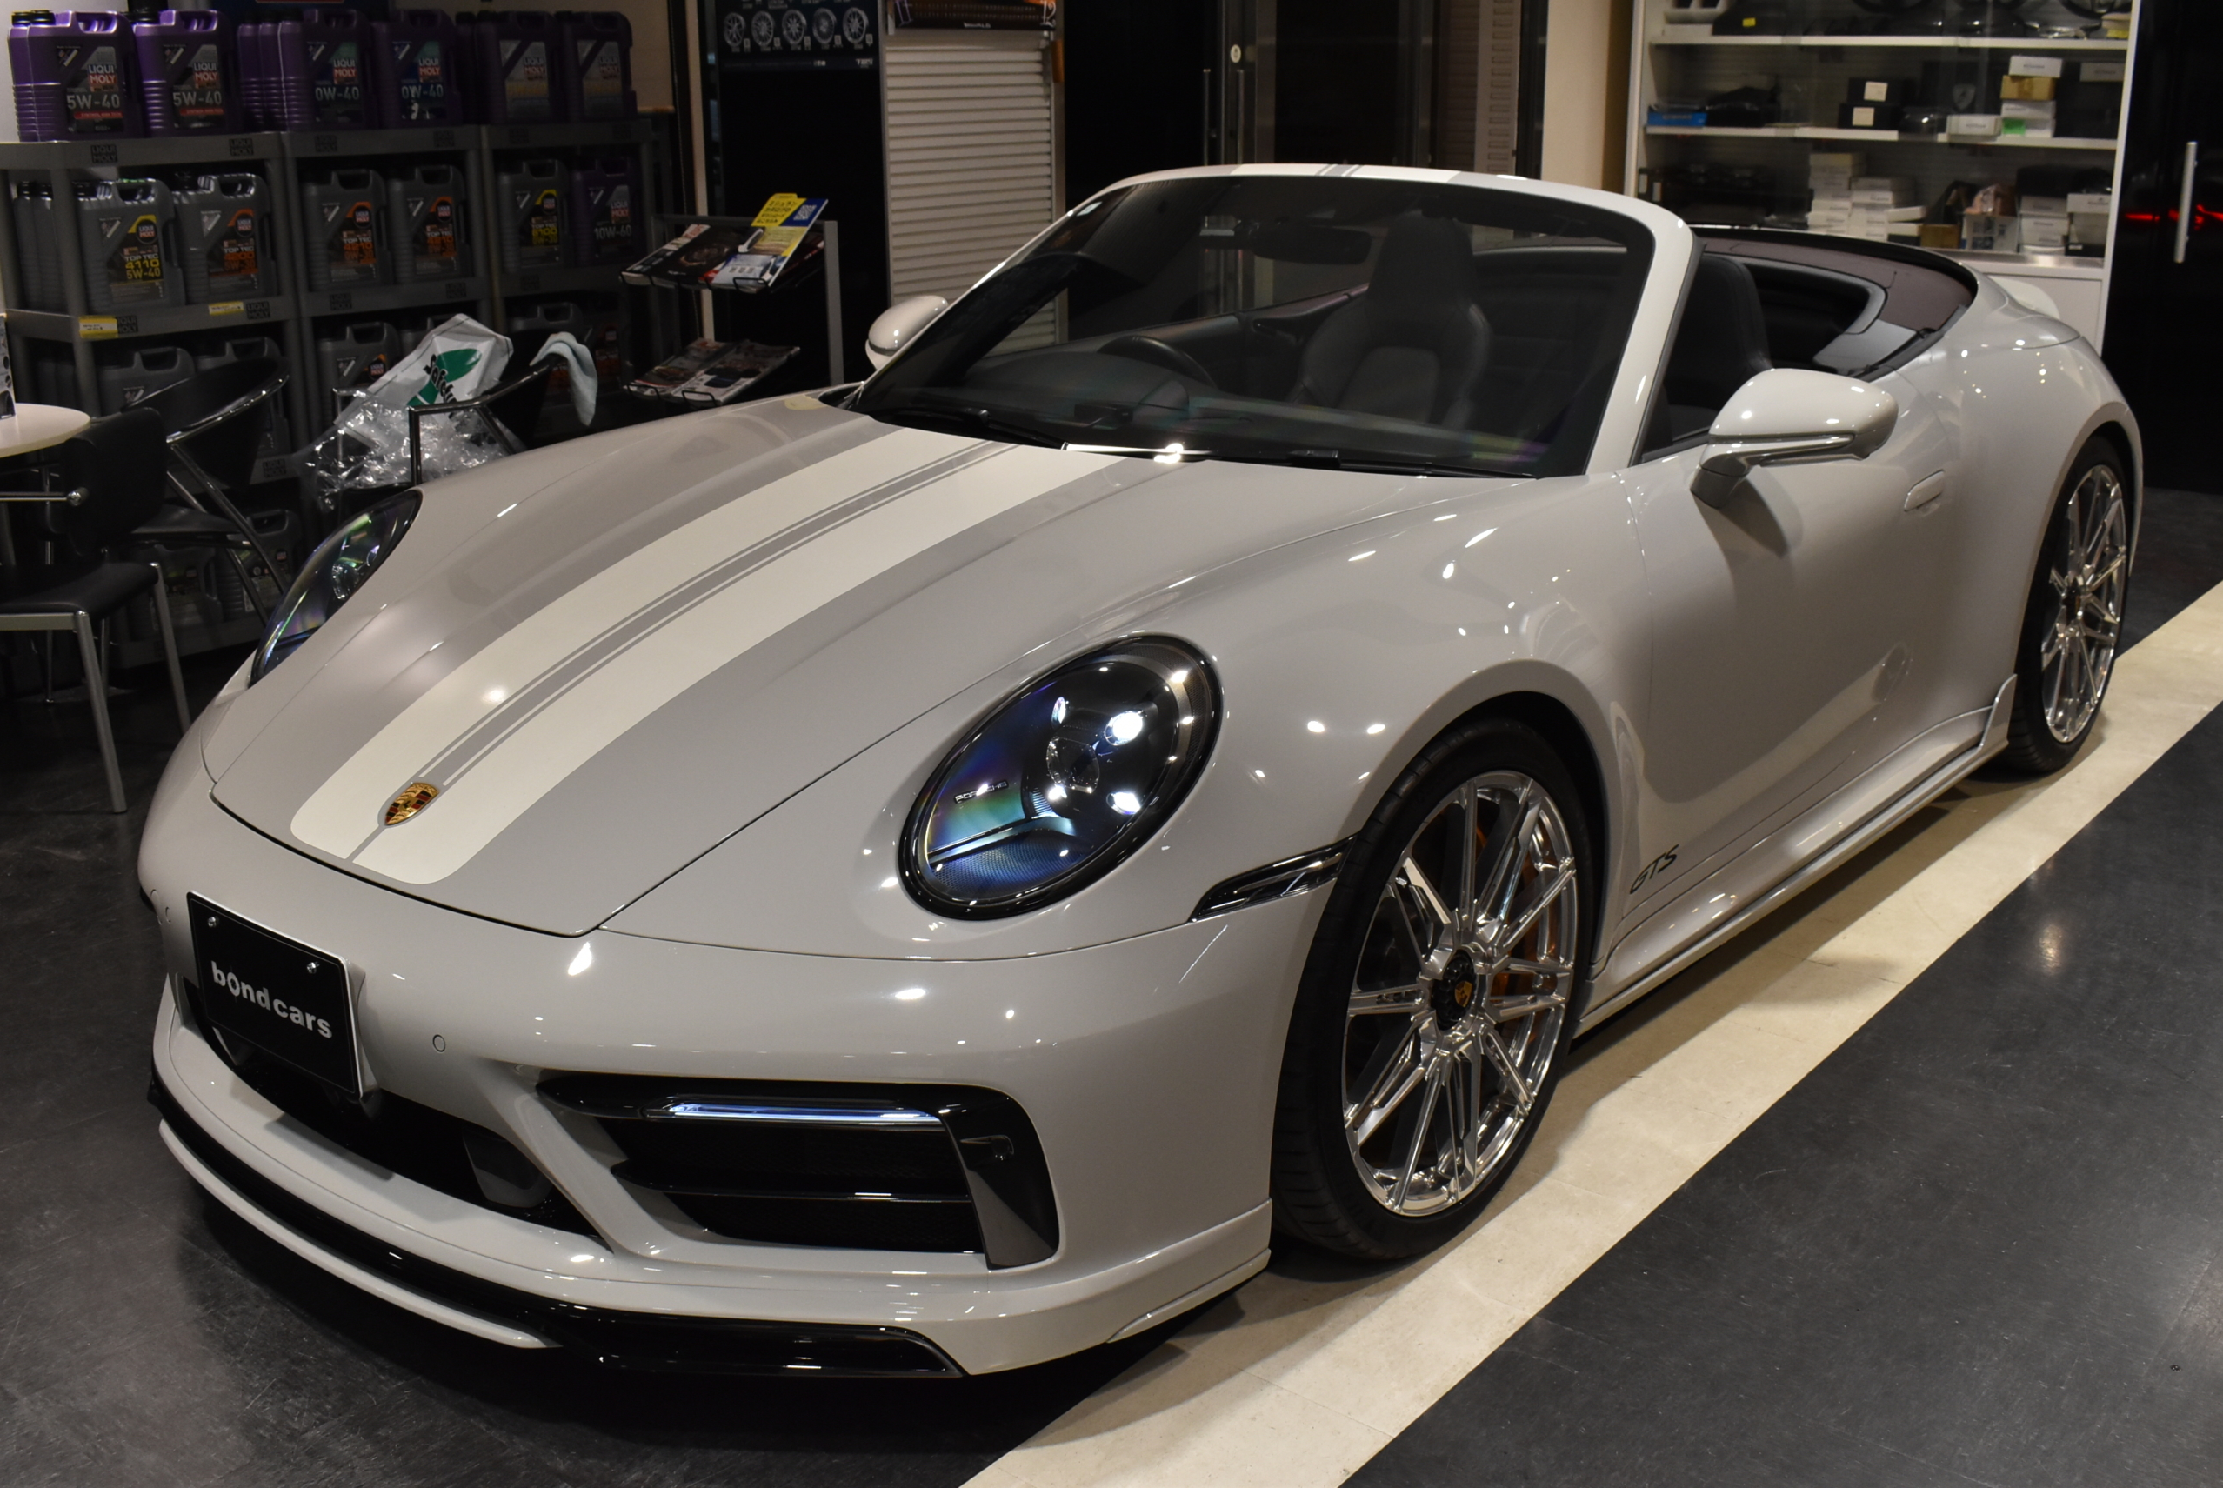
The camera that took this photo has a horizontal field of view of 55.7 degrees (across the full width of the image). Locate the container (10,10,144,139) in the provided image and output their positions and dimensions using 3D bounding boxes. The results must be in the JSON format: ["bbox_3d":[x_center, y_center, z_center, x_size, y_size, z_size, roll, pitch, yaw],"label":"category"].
[{"bbox_3d":[-2.406,-1.568,4.946,0.115,0.293,0.200,13,22,38],"label":"container"}]

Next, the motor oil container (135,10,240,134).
[{"bbox_3d":[-2.341,-1.700,5.330,0.195,0.300,0.128,-16,22,-40],"label":"motor oil container"}]

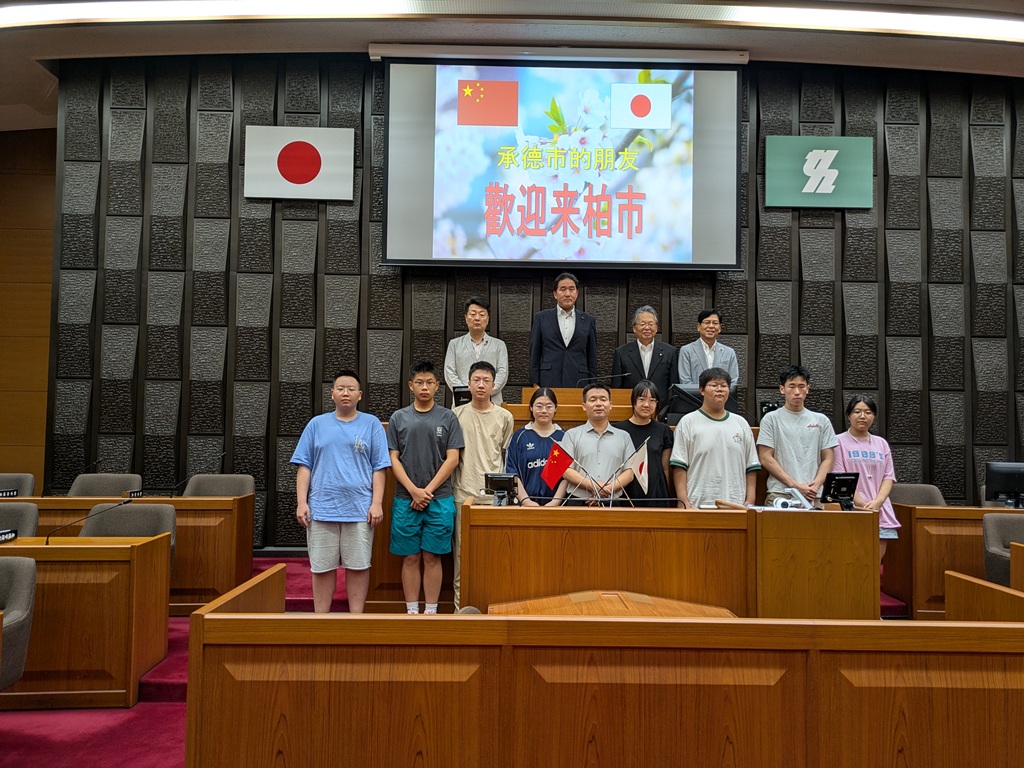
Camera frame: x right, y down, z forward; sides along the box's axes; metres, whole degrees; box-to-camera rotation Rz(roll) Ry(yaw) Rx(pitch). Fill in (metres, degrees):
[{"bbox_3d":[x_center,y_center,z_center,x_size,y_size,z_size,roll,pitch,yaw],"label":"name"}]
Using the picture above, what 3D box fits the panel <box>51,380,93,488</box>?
[{"bbox_3d":[-4.047,0.458,6.799,0.338,1.015,0.085,1,-2,-1],"label":"panel"}]

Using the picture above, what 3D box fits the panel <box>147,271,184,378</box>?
[{"bbox_3d":[-3.217,-0.545,6.852,0.338,1.015,0.085,1,-2,-1],"label":"panel"}]

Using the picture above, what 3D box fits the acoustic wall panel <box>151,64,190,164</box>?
[{"bbox_3d":[-3.180,-2.547,6.902,0.336,0.967,0.060,1,-2,-1],"label":"acoustic wall panel"}]

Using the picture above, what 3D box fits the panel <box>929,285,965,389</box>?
[{"bbox_3d":[4.100,-0.443,6.957,0.338,1.015,0.085,1,-2,-1],"label":"panel"}]

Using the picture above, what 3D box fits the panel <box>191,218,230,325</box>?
[{"bbox_3d":[-2.802,-1.047,6.879,0.338,1.015,0.085,1,-2,-1],"label":"panel"}]

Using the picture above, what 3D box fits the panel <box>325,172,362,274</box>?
[{"bbox_3d":[-1.521,-1.483,6.690,0.326,0.965,0.059,1,-2,-1],"label":"panel"}]

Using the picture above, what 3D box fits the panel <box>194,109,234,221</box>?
[{"bbox_3d":[-2.692,-1.989,6.680,0.326,0.965,0.059,1,-2,-1],"label":"panel"}]

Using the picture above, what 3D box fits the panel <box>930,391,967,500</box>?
[{"bbox_3d":[3.947,0.549,6.685,0.326,0.965,0.059,1,-2,0],"label":"panel"}]

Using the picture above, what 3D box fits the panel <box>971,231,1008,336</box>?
[{"bbox_3d":[4.359,-0.915,6.740,0.326,0.965,0.059,1,-2,0],"label":"panel"}]

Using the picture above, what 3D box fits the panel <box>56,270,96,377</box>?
[{"bbox_3d":[-4.034,-0.557,6.840,0.338,1.015,0.085,1,-2,-1],"label":"panel"}]

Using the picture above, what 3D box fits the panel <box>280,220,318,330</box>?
[{"bbox_3d":[-1.920,-0.999,6.663,0.326,0.965,0.059,1,-2,-1],"label":"panel"}]

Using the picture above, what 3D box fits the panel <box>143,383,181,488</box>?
[{"bbox_3d":[-3.219,0.470,6.787,0.336,0.993,0.060,1,-2,-1],"label":"panel"}]

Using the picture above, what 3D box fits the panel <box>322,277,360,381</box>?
[{"bbox_3d":[-1.585,-0.517,6.850,0.336,0.993,0.060,1,-2,-1],"label":"panel"}]

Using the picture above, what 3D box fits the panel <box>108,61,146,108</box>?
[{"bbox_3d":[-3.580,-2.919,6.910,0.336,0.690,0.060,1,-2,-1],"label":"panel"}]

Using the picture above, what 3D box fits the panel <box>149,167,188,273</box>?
[{"bbox_3d":[-3.091,-1.504,6.652,0.326,0.965,0.059,1,-2,-2],"label":"panel"}]

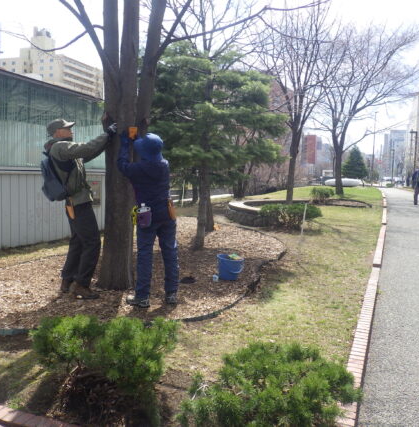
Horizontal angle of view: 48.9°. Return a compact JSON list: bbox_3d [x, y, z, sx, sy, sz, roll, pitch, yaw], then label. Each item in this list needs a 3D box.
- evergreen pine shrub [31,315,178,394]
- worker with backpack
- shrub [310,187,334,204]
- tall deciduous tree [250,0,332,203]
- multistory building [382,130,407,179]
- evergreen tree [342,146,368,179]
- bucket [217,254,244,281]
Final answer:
[{"bbox_3d":[-0.594,0.815,2.680,0.780,0.440,0.620,1,5,0],"label":"evergreen pine shrub"},{"bbox_3d":[-1.272,-0.064,4.520,0.680,1.740,0.560,0,5,-7],"label":"worker with backpack"},{"bbox_3d":[4.124,-0.657,16.800,0.880,0.640,0.850,1,5,0],"label":"shrub"},{"bbox_3d":[3.029,-4.051,16.800,3.100,7.300,3.100,1,5,0],"label":"tall deciduous tree"},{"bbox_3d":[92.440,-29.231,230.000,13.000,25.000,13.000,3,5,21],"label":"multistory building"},{"bbox_3d":[14.175,-4.742,45.000,2.600,3.600,2.500,1,5,0],"label":"evergreen tree"},{"bbox_3d":[0.239,0.610,5.250,0.305,0.260,0.305,1,5,0],"label":"bucket"}]

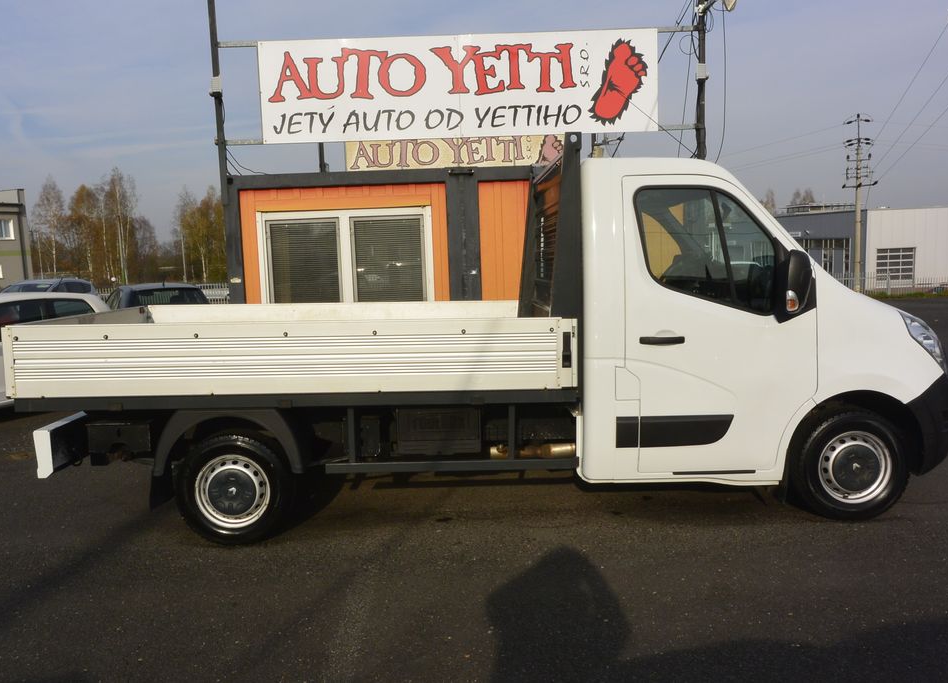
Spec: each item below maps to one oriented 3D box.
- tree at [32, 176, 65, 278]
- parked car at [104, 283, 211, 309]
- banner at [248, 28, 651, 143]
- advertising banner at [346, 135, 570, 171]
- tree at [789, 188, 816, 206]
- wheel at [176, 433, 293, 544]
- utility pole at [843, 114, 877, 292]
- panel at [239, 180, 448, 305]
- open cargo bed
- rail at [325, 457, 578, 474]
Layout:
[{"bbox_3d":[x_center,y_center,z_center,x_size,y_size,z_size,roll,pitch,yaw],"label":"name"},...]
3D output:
[{"bbox_3d":[-39.587,-9.099,72.679,3.187,12.814,3.187,-2,6,0],"label":"tree"},{"bbox_3d":[-5.476,-0.207,12.837,1.770,1.460,4.200,-6,7,-31],"label":"parked car"},{"bbox_3d":[-0.146,-2.555,7.710,4.000,1.000,0.040,-2,6,-1],"label":"banner"},{"bbox_3d":[-0.296,-3.256,13.780,4.000,1.000,0.040,-2,6,-1],"label":"advertising banner"},{"bbox_3d":[45.110,-14.594,105.674,3.828,12.722,3.828,-2,6,0],"label":"tree"},{"bbox_3d":[-1.410,0.866,4.583,0.680,0.680,0.225,-2,6,-1],"label":"wheel"},{"bbox_3d":[22.241,-7.801,44.443,2.000,10.511,1.200,0,6,17],"label":"utility pole"},{"bbox_3d":[-1.325,-0.520,8.088,2.147,2.164,0.080,-2,6,-1],"label":"panel"},{"bbox_3d":[-1.042,-0.005,5.376,3.198,0.425,2.100,-1,6,-1],"label":"open cargo bed"},{"bbox_3d":[-0.123,0.726,4.492,1.473,0.060,0.040,-1,6,-1],"label":"rail"}]

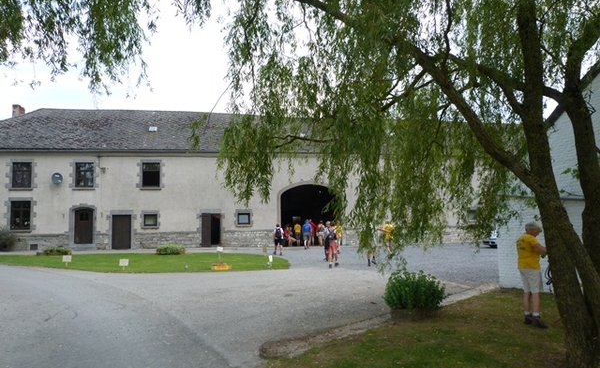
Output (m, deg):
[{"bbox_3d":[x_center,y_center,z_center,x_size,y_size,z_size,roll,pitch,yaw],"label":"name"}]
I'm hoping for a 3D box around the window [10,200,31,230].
[{"bbox_3d":[-16.823,1.908,26.127,1.094,1.728,0.150,0,-4,-9],"label":"window"}]

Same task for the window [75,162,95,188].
[{"bbox_3d":[-13.343,-0.549,26.884,1.052,1.539,0.150,0,-4,-9],"label":"window"}]

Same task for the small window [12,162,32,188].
[{"bbox_3d":[-16.853,-0.519,26.301,1.073,1.555,0.150,0,-4,-9],"label":"small window"}]

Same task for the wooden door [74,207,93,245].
[{"bbox_3d":[-13.281,2.612,26.661,1.055,2.139,0.120,0,-4,-9],"label":"wooden door"}]

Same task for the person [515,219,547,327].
[{"bbox_3d":[3.872,1.504,7.200,0.520,1.746,0.500,0,-4,-7],"label":"person"}]

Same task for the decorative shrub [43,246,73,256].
[{"bbox_3d":[-12.828,3.534,22.959,1.526,0.452,1.145,0,-4,-9],"label":"decorative shrub"}]

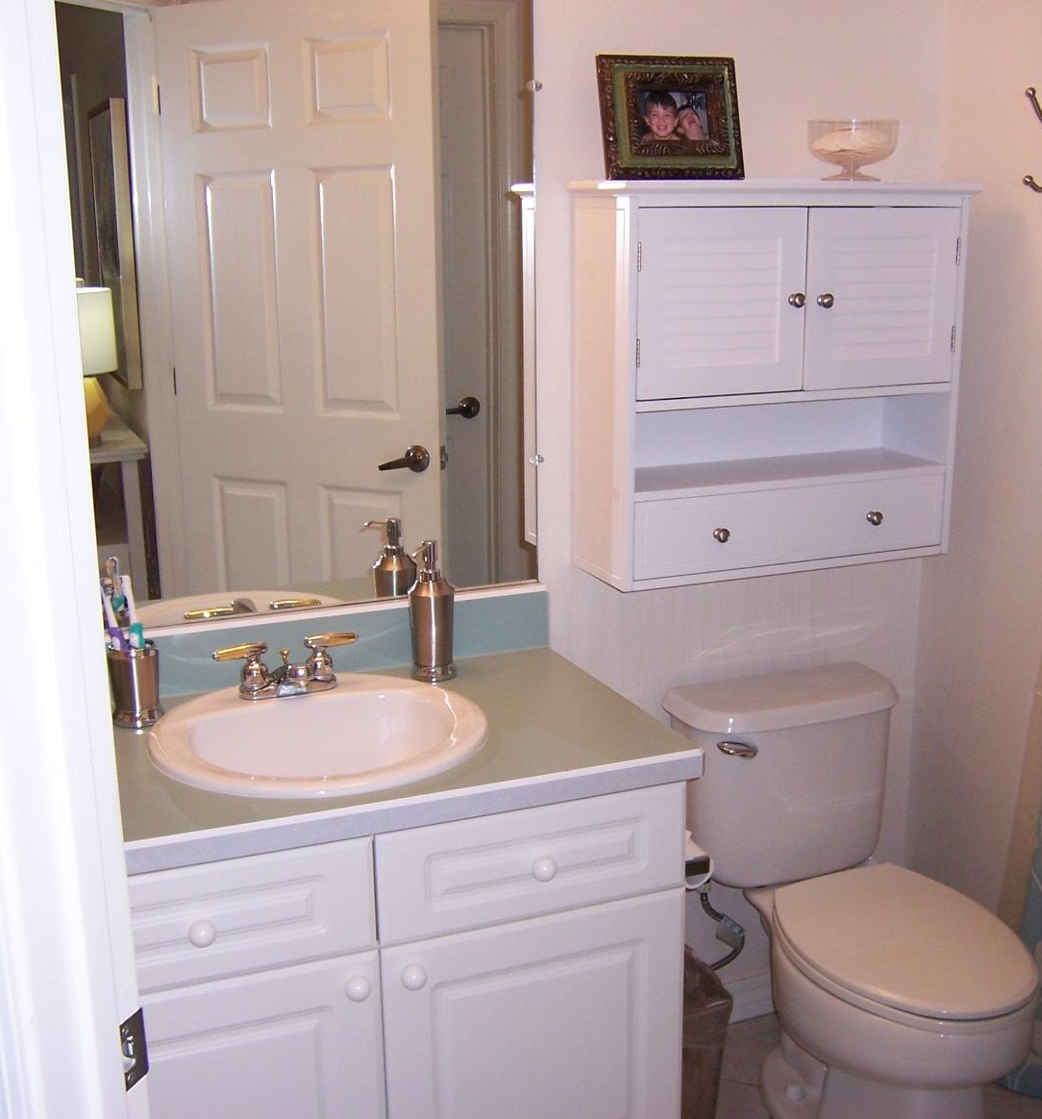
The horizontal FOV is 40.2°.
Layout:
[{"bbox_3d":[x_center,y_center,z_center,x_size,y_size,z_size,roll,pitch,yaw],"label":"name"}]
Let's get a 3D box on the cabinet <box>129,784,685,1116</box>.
[{"bbox_3d":[-0.282,0.662,2.120,0.881,0.766,0.561,-6,14,-21],"label":"cabinet"}]

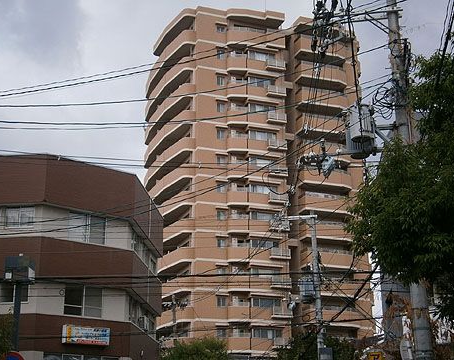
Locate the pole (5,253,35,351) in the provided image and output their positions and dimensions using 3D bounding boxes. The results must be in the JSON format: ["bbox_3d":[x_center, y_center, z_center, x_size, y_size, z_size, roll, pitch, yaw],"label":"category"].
[{"bbox_3d":[-5.001,4.357,19.472,0.620,5.273,0.560,0,-16,-2],"label":"pole"}]

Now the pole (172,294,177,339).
[{"bbox_3d":[-4.232,14.507,65.533,0.380,10.819,0.380,0,-16,0],"label":"pole"}]

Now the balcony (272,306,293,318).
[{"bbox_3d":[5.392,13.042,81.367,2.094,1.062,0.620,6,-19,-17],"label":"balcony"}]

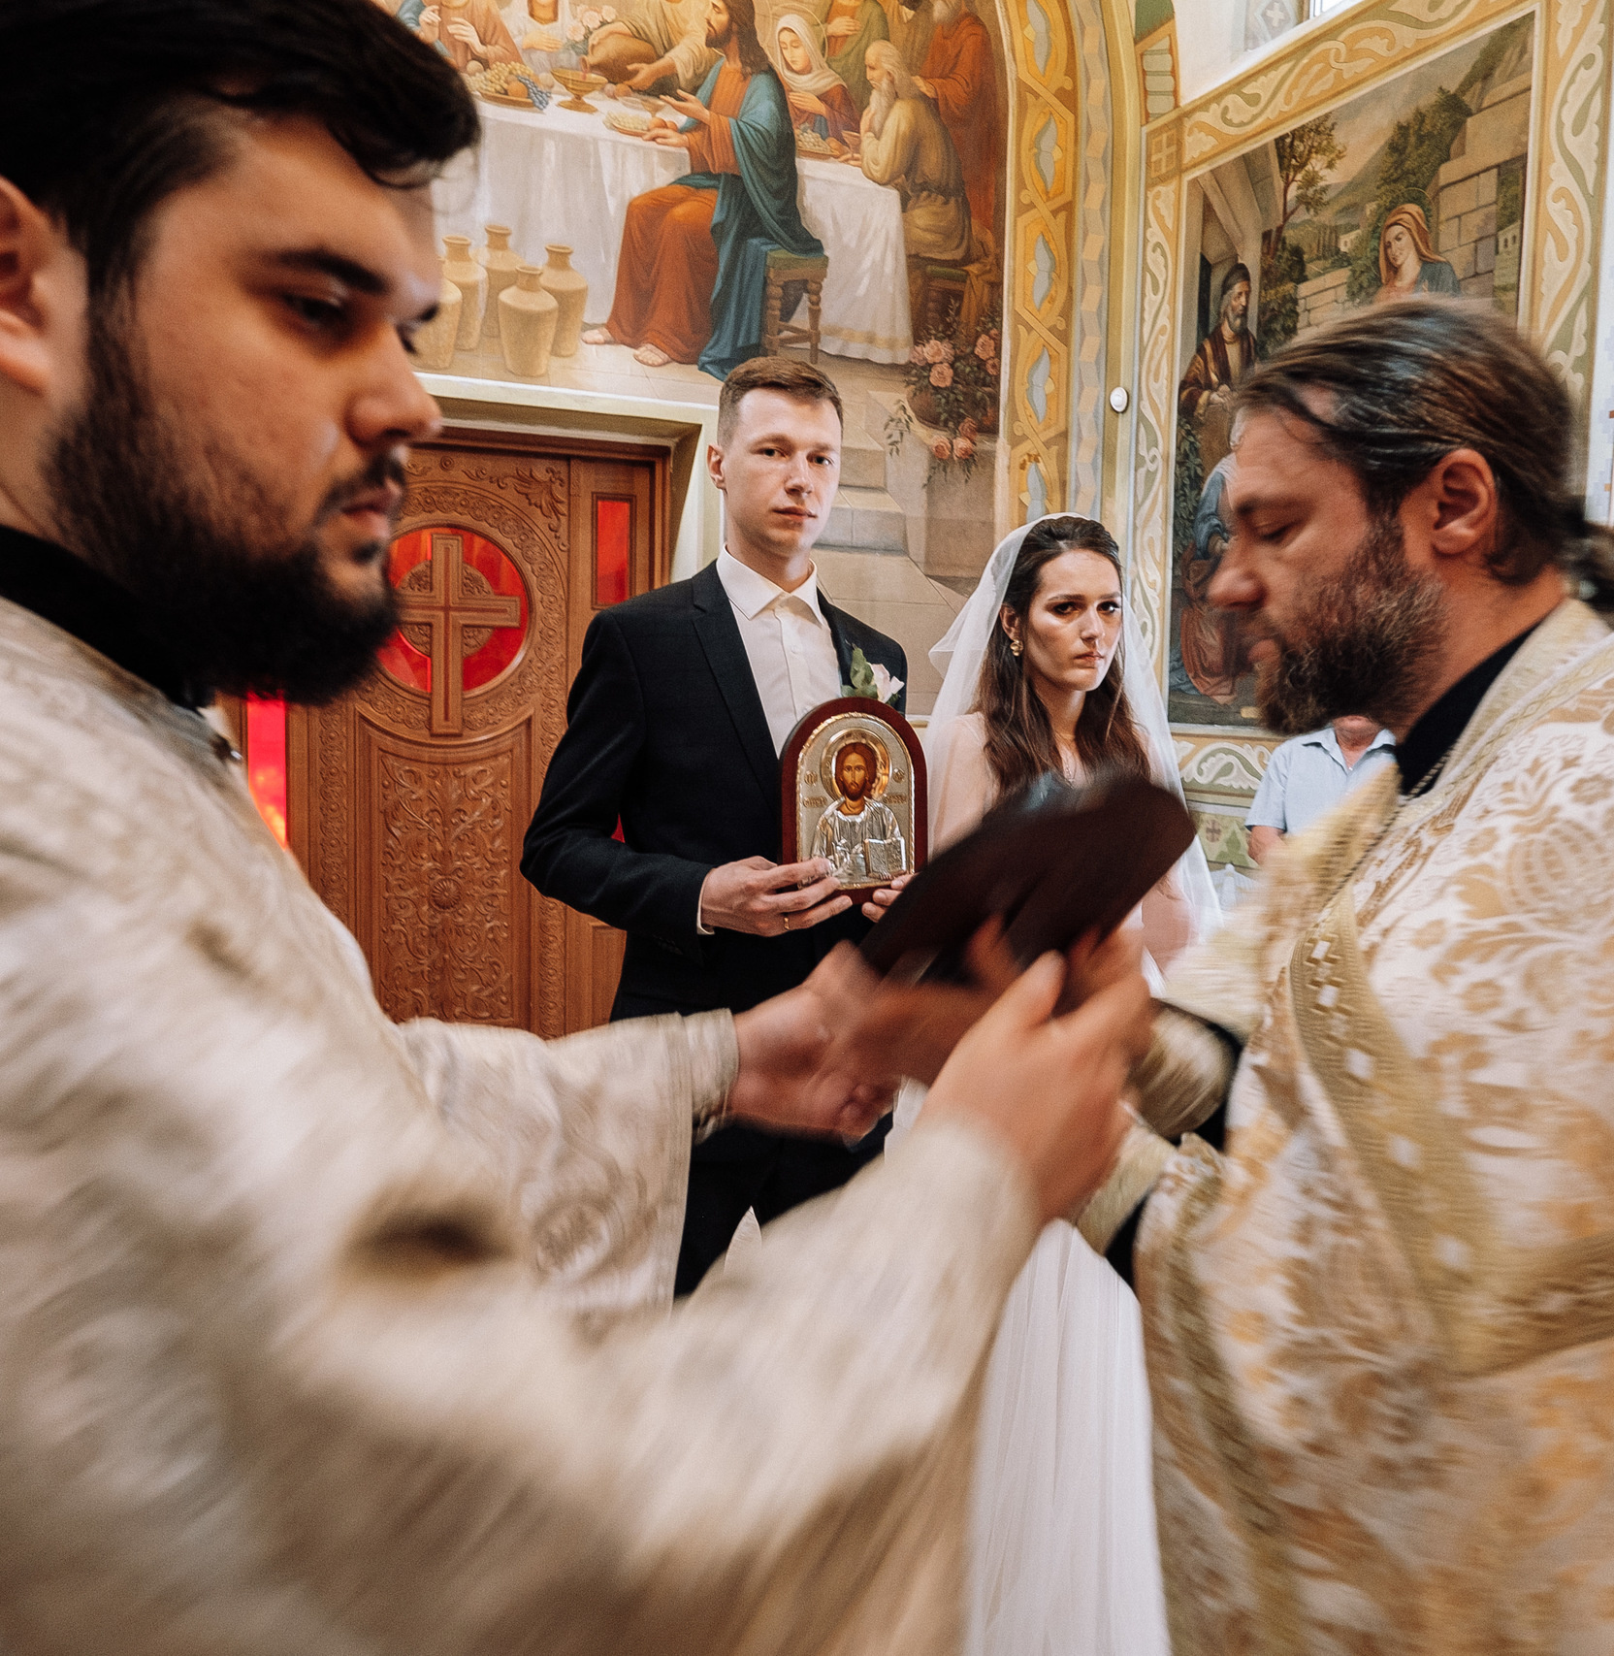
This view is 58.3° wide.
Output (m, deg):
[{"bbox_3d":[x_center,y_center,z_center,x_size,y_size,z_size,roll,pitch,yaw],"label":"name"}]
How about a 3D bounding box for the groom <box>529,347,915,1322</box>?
[{"bbox_3d":[-0.070,0.320,1.870,0.560,1.830,0.400,-1,5,-24],"label":"groom"}]

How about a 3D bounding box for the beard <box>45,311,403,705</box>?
[{"bbox_3d":[-0.190,-0.106,0.510,0.120,0.135,0.145,9,4,-4],"label":"beard"}]

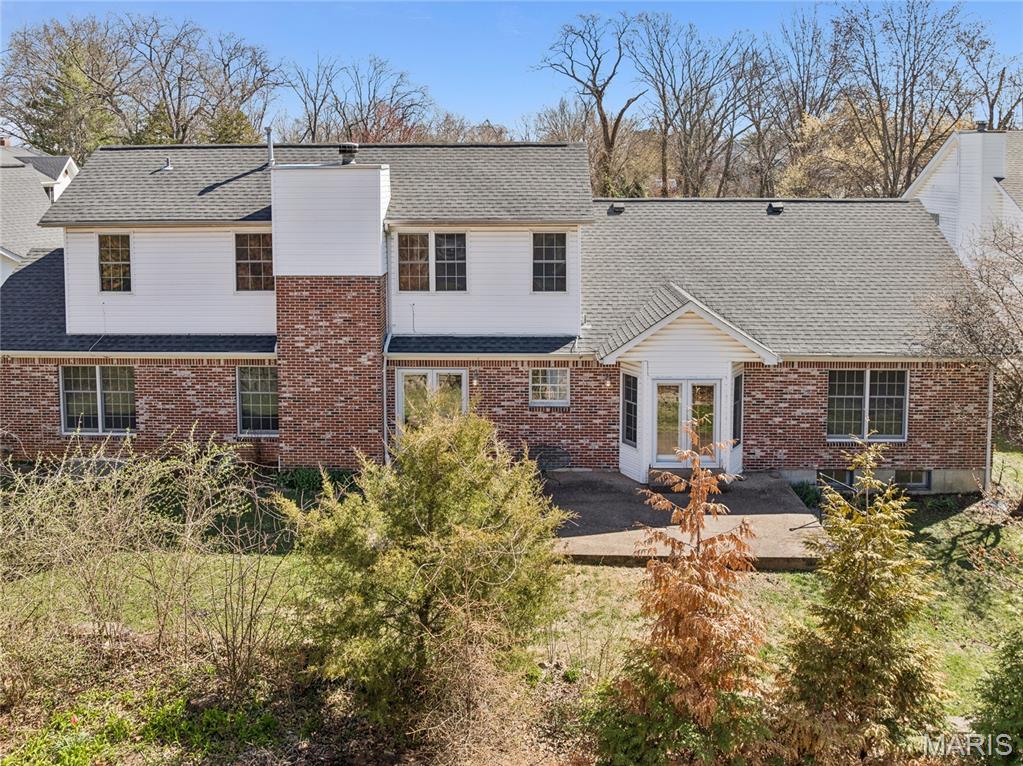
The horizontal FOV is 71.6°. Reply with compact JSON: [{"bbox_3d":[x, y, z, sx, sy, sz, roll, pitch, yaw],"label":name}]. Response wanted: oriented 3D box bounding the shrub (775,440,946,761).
[{"bbox_3d":[4.529,2.693,9.200,2.100,3.950,2.000,0,11,0],"label":"shrub"}]

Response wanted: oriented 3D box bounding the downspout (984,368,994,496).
[{"bbox_3d":[11.126,1.059,16.500,0.110,3.000,0.110,0,11,0],"label":"downspout"}]

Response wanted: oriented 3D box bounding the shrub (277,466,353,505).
[{"bbox_3d":[-4.341,2.270,15.700,1.750,0.600,0.850,0,11,0],"label":"shrub"}]

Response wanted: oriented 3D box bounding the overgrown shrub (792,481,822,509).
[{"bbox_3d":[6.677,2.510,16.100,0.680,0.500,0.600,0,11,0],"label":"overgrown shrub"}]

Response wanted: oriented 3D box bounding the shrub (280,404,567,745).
[{"bbox_3d":[-1.179,2.405,9.500,3.600,4.050,3.200,0,11,0],"label":"shrub"}]

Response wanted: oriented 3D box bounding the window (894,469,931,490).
[{"bbox_3d":[9.362,2.265,16.550,0.850,0.500,0.120,0,11,0],"label":"window"}]

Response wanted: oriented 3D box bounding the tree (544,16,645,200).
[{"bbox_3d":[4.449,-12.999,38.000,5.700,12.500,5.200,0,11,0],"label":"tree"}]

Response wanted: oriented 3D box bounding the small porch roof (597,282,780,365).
[{"bbox_3d":[4.000,-1.330,16.750,4.100,1.450,1.950,0,11,0],"label":"small porch roof"}]

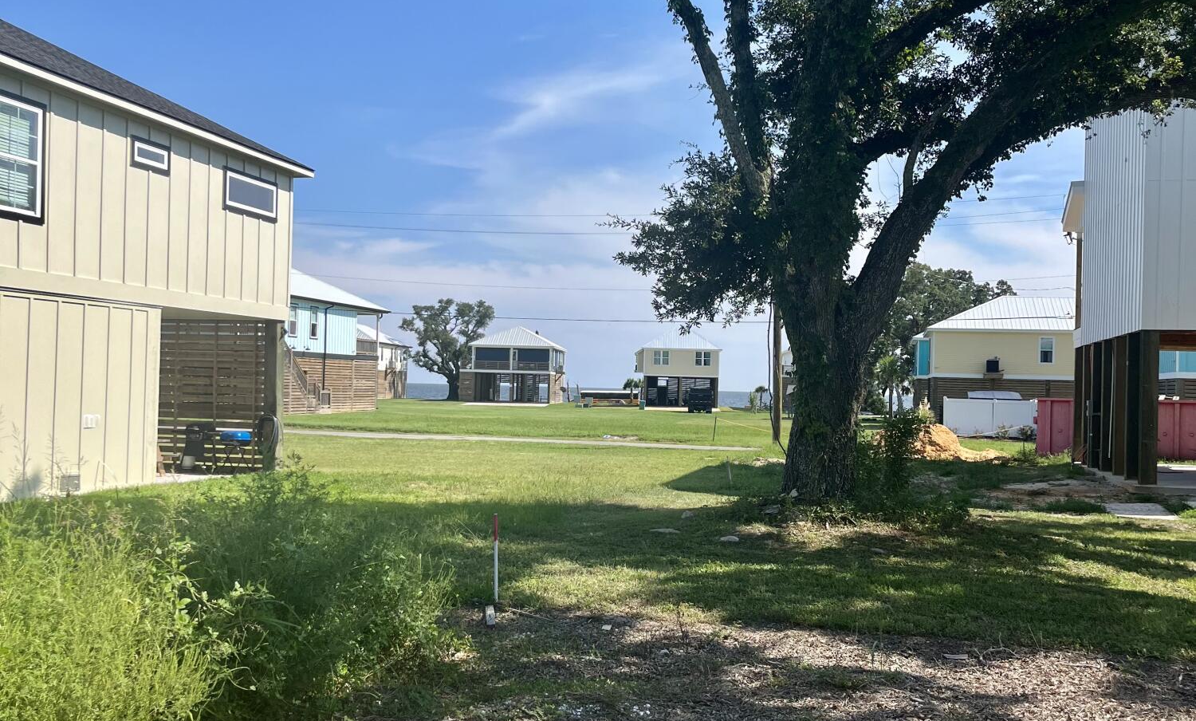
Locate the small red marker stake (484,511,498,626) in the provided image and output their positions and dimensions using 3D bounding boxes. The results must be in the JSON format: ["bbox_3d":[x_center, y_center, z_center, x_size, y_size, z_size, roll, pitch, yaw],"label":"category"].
[{"bbox_3d":[-0.755,1.490,8.600,0.060,0.770,0.050,2,-1,0],"label":"small red marker stake"}]

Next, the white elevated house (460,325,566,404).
[{"bbox_3d":[-8.280,0.554,119.200,8.800,7.600,12.500,1,-1,5],"label":"white elevated house"}]

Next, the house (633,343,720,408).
[{"bbox_3d":[7.190,0.725,111.000,7.300,7.750,12.000,2,-1,-2],"label":"house"}]

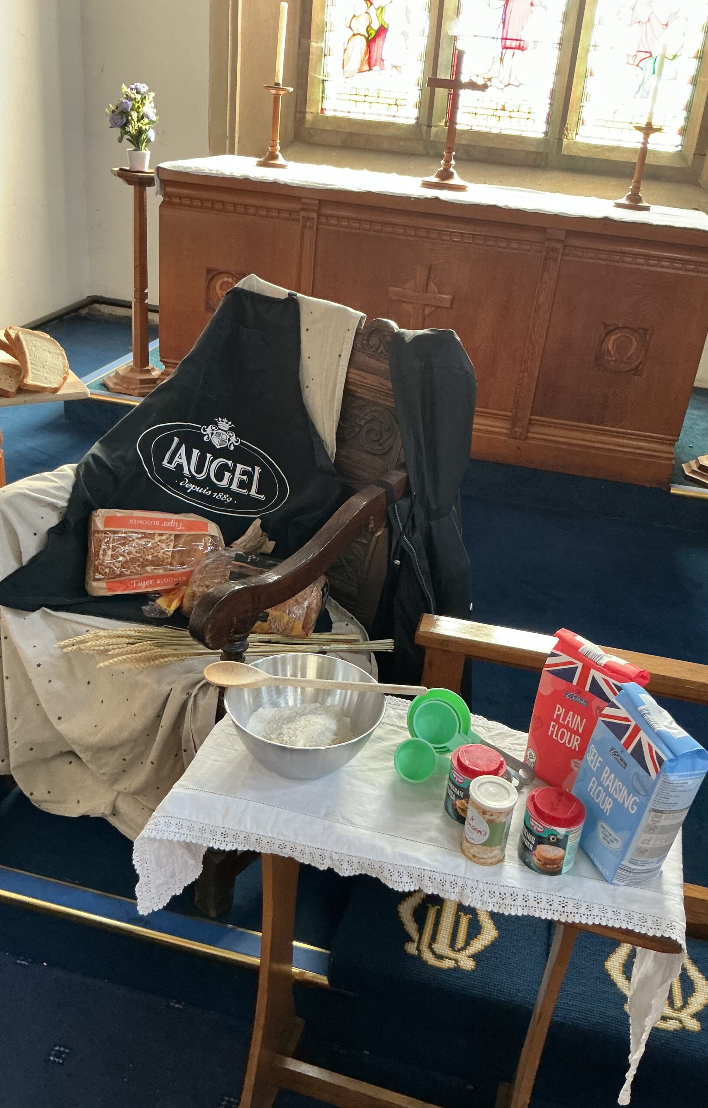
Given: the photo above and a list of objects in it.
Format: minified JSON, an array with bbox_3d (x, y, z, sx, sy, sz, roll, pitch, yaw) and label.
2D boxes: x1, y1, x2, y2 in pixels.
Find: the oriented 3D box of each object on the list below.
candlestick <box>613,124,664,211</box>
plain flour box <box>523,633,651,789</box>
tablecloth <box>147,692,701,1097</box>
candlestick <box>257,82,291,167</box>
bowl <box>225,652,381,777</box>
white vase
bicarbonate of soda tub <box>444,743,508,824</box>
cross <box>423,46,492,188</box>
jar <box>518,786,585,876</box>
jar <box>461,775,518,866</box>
[{"bbox_3d":[1.146,-1.544,3.701,0.147,0.317,0.147,10,27,9],"label":"candlestick"},{"bbox_3d":[0.321,0.226,1.276,0.119,0.213,0.076,27,34,35],"label":"plain flour box"},{"bbox_3d":[0.086,0.469,1.361,0.679,0.354,0.361,11,28,10],"label":"tablecloth"},{"bbox_3d":[-0.336,-1.821,3.956,0.133,0.311,0.133,5,27,-2],"label":"candlestick"},{"bbox_3d":[-0.070,0.239,1.300,0.222,0.096,0.222,5,27,-2],"label":"bowl"},{"bbox_3d":[-0.896,-1.637,3.864,0.100,0.084,0.100,10,27,9],"label":"white vase"},{"bbox_3d":[0.161,0.305,1.228,0.069,0.080,0.069,5,27,-2],"label":"bicarbonate of soda tub"},{"bbox_3d":[0.398,-1.733,3.720,0.240,0.505,0.170,10,27,9],"label":"cross"},{"bbox_3d":[0.247,0.347,1.161,0.069,0.081,0.069,5,27,-2],"label":"jar"},{"bbox_3d":[0.168,0.334,1.163,0.059,0.096,0.059,5,27,-2],"label":"jar"}]

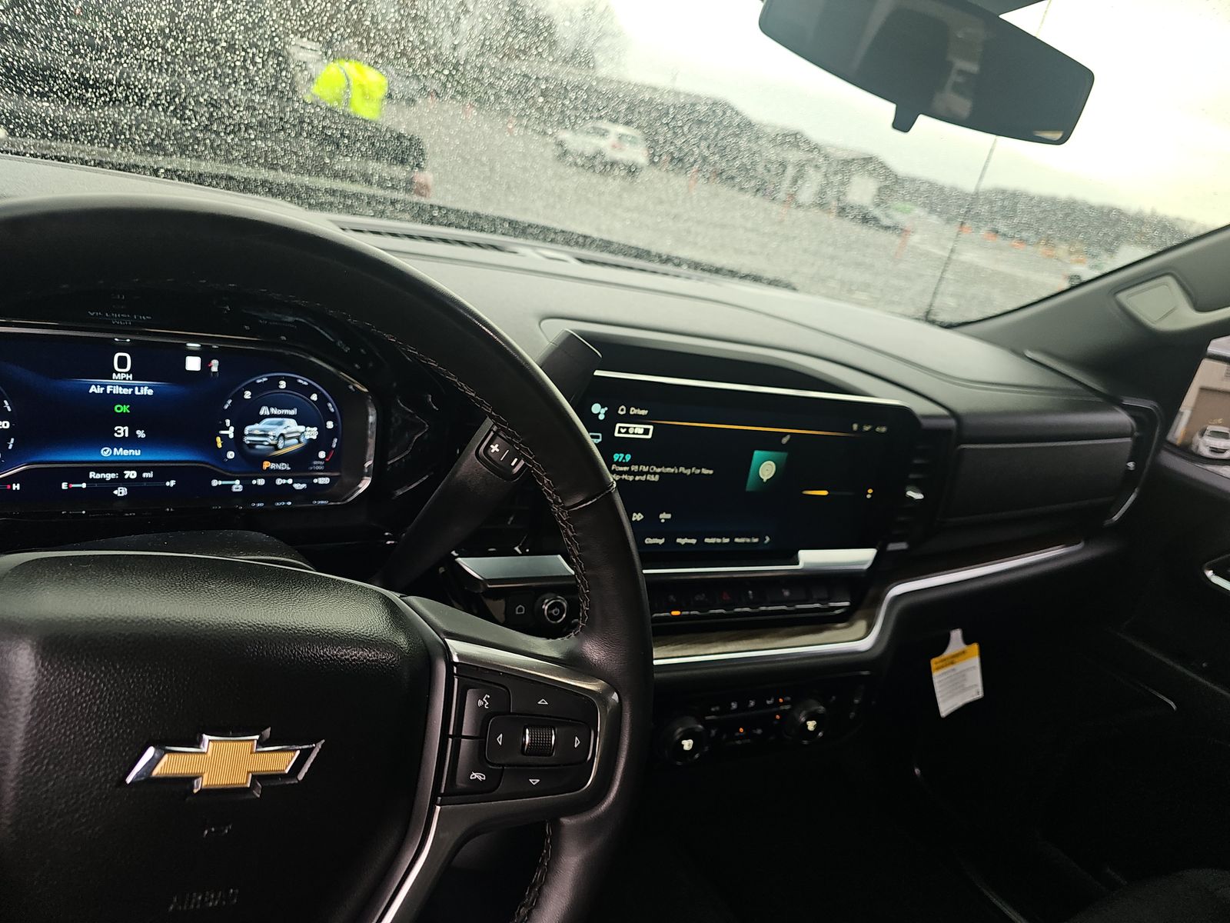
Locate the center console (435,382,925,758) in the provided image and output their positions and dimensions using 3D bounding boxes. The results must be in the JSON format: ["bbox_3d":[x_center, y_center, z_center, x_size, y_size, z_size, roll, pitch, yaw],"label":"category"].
[{"bbox_3d":[0.064,0.084,0.657,0.390,0.313,0.120,2,15,-29],"label":"center console"}]

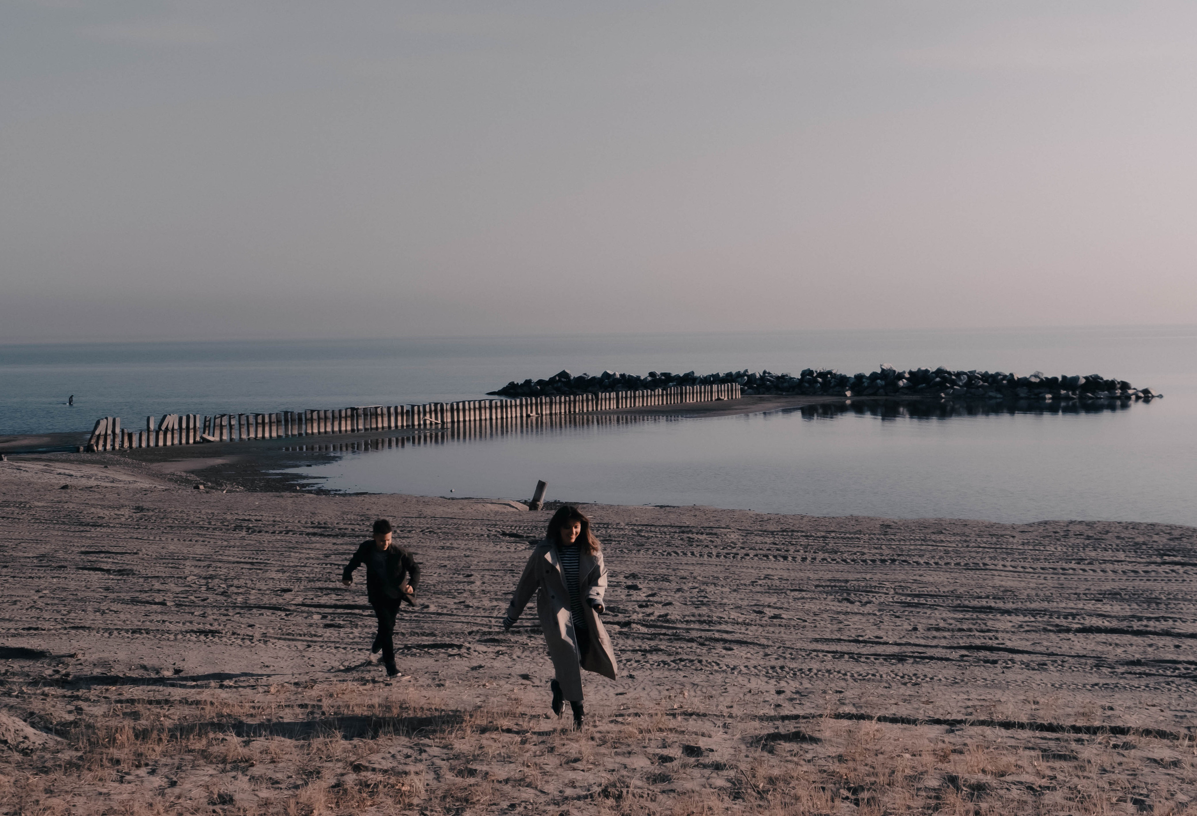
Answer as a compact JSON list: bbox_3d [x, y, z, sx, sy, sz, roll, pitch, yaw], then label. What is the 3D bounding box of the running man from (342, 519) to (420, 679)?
[{"bbox_3d":[-2.134,1.846,16.100,0.720,1.560,0.720,-1,3,-12],"label":"running man"}]

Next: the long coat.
[{"bbox_3d":[-0.283,1.520,12.000,0.800,1.130,0.520,-1,3,-7],"label":"long coat"}]

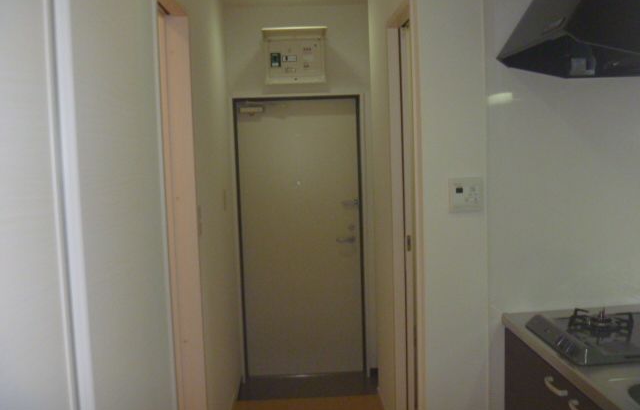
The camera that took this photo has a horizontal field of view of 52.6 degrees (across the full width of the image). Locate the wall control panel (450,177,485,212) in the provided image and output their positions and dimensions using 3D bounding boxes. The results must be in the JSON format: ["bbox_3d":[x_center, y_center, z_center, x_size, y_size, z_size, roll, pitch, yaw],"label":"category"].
[{"bbox_3d":[0.511,-0.034,2.256,0.124,0.120,0.022,-2,5,-2],"label":"wall control panel"}]

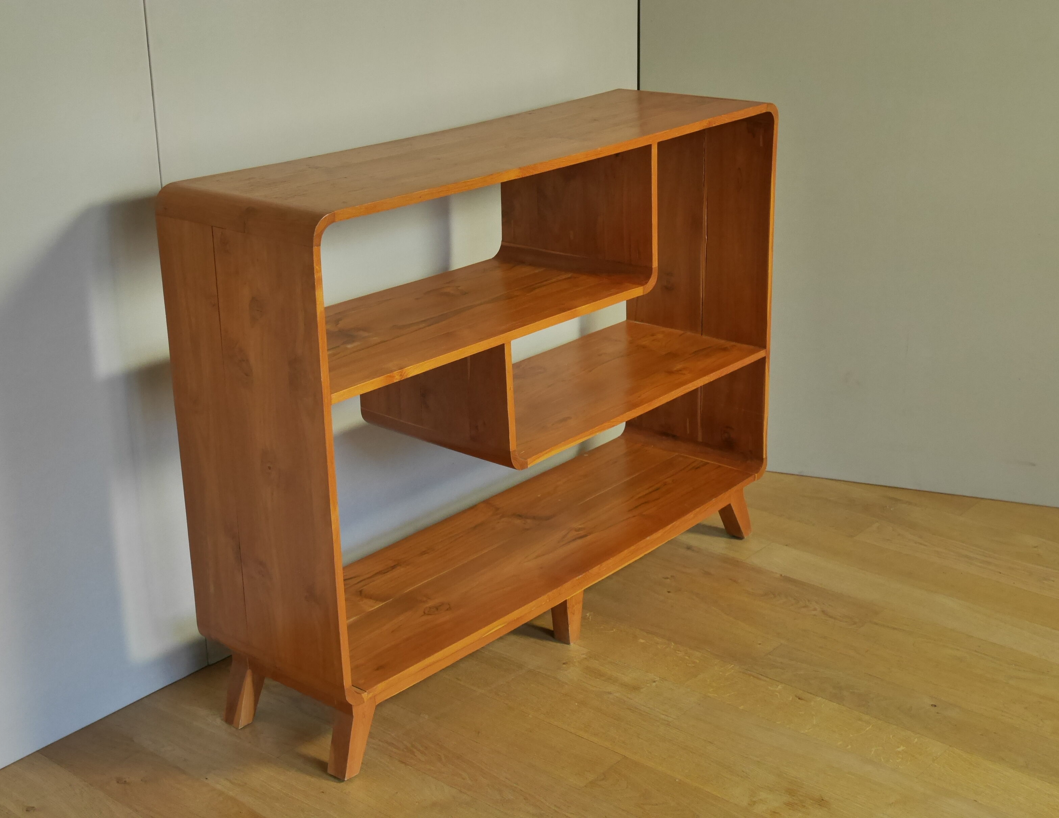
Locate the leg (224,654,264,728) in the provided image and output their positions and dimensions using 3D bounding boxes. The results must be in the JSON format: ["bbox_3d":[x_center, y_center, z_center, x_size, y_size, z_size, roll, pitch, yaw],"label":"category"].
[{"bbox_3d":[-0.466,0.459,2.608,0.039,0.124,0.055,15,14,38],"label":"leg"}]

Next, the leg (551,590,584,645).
[{"bbox_3d":[0.069,0.371,2.845,0.038,0.094,0.049,15,25,38],"label":"leg"}]

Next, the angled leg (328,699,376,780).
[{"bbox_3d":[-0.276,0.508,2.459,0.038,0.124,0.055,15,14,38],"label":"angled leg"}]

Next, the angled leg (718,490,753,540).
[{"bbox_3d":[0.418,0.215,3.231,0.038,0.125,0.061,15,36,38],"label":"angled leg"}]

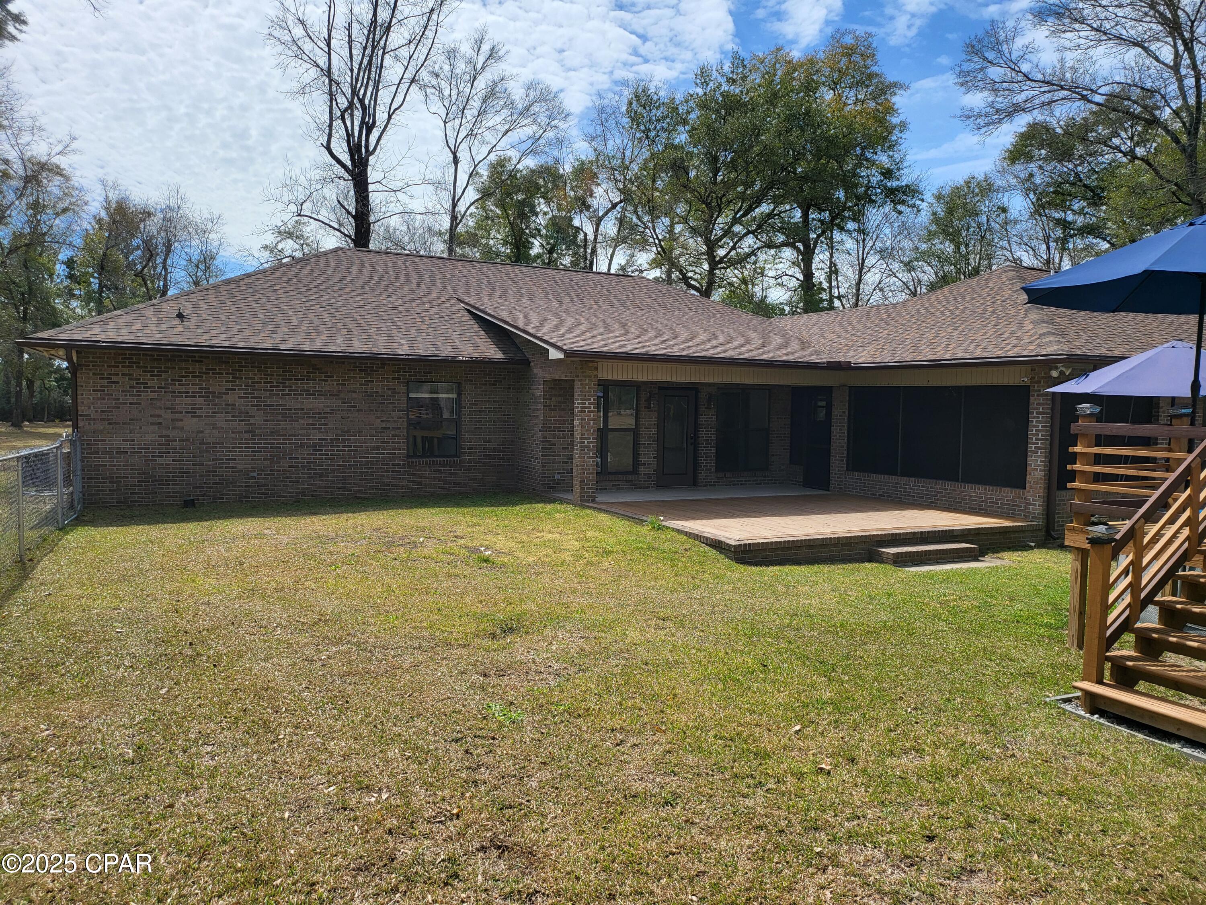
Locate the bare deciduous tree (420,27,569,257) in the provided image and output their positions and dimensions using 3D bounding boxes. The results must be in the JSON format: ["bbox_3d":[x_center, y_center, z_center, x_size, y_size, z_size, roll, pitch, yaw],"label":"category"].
[{"bbox_3d":[-5.426,-11.156,42.486,7.510,20.330,6.910,0,3,-7],"label":"bare deciduous tree"}]

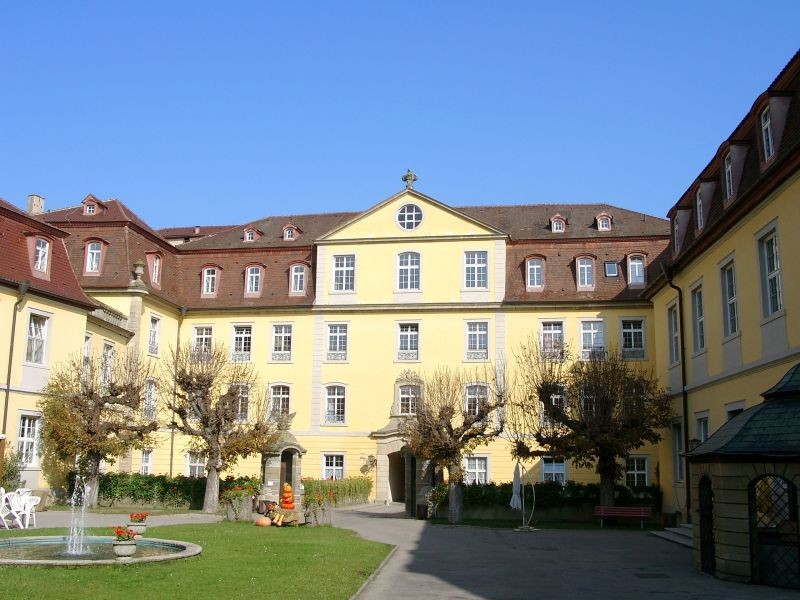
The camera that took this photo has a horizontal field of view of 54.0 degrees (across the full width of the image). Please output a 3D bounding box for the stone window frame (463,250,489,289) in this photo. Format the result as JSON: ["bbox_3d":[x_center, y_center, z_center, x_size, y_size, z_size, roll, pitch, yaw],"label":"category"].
[{"bbox_3d":[3.899,-1.484,40.536,1.338,2.175,0.250,-1,-12,10],"label":"stone window frame"}]

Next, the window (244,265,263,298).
[{"bbox_3d":[-8.086,-1.078,43.449,1.080,1.933,0.800,-1,-12,10],"label":"window"}]

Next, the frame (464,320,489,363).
[{"bbox_3d":[4.304,2.322,44.086,1.373,2.379,0.250,-1,-12,10],"label":"frame"}]

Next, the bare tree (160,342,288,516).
[{"bbox_3d":[-7.427,5.434,33.658,5.475,7.111,5.092,1,-11,0],"label":"bare tree"}]

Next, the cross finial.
[{"bbox_3d":[0.667,-7.317,47.988,0.956,1.250,0.500,-1,-12,10],"label":"cross finial"}]

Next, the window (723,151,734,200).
[{"bbox_3d":[13.041,-4.763,30.284,0.700,1.973,1.457,0,-11,5],"label":"window"}]

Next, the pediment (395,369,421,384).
[{"bbox_3d":[0.421,4.325,44.293,1.487,0.931,0.300,-1,-12,10],"label":"pediment"}]

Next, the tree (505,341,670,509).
[{"bbox_3d":[7.442,5.073,30.746,6.472,7.212,6.019,1,-11,0],"label":"tree"}]

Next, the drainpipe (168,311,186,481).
[{"bbox_3d":[-13.707,5.906,47.785,0.300,11.234,0.350,-1,-12,10],"label":"drainpipe"}]

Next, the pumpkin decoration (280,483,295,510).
[{"bbox_3d":[-3.980,6.952,27.800,0.495,0.991,0.495,3,-12,-7],"label":"pumpkin decoration"}]

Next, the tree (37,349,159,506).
[{"bbox_3d":[-11.861,5.075,30.914,4.720,6.093,4.248,1,-12,0],"label":"tree"}]

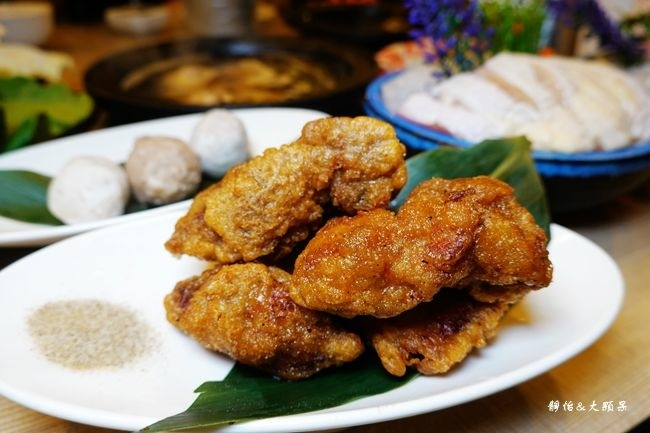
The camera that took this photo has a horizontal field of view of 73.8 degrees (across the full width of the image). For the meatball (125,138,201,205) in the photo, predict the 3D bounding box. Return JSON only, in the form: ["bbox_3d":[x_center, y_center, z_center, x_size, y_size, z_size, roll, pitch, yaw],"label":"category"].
[{"bbox_3d":[-0.098,-0.028,0.262,0.042,0.040,0.042,2,33,0],"label":"meatball"}]

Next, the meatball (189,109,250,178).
[{"bbox_3d":[-0.071,-0.049,0.293,0.041,0.043,0.041,2,33,0],"label":"meatball"}]

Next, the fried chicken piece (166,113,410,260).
[{"bbox_3d":[-0.018,-0.012,0.206,0.112,0.054,0.052,-11,35,-19],"label":"fried chicken piece"}]

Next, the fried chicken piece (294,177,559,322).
[{"bbox_3d":[0.037,0.012,0.168,0.098,0.045,0.055,-5,33,-11],"label":"fried chicken piece"}]

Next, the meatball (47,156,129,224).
[{"bbox_3d":[-0.131,-0.014,0.240,0.041,0.039,0.041,2,33,0],"label":"meatball"}]

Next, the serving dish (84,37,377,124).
[{"bbox_3d":[-0.096,-0.132,0.486,0.295,0.075,0.295,1,33,-1],"label":"serving dish"}]

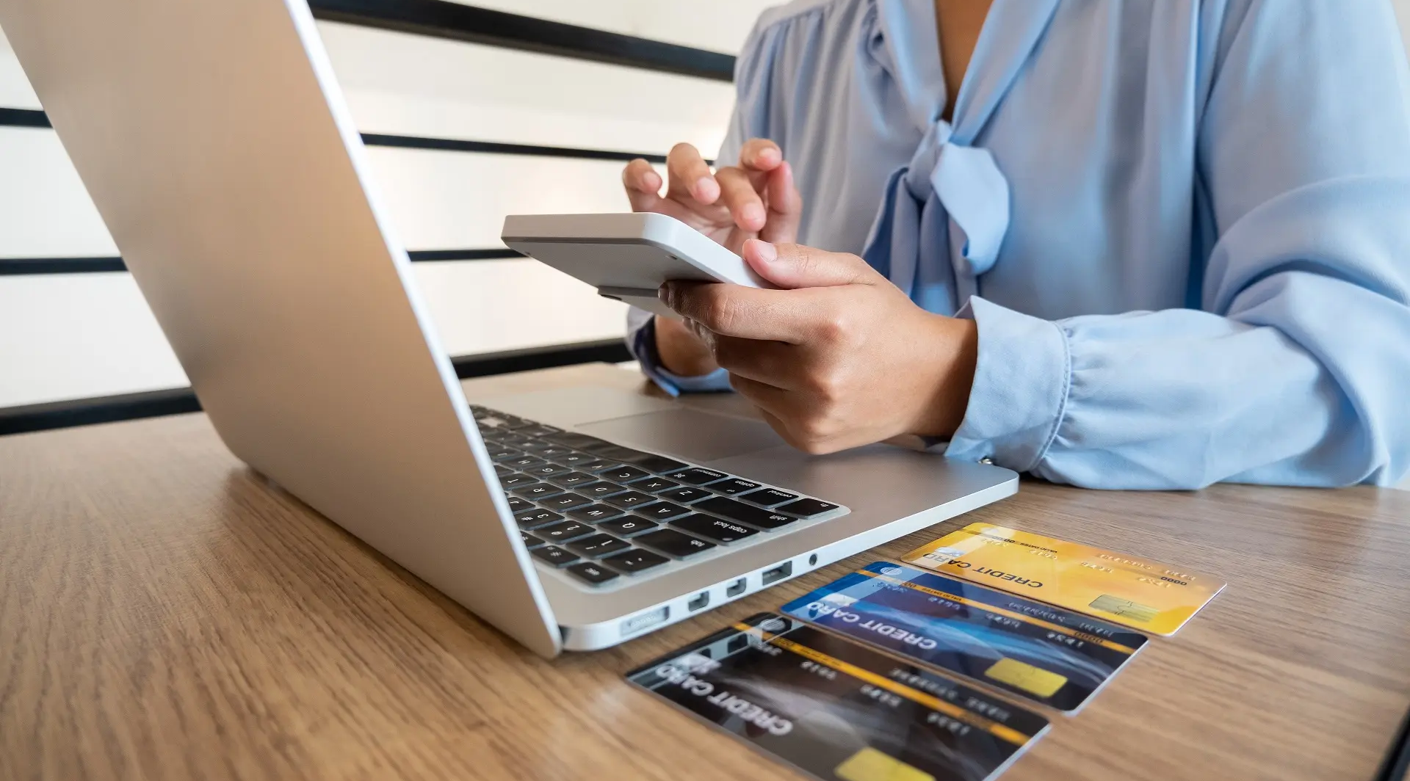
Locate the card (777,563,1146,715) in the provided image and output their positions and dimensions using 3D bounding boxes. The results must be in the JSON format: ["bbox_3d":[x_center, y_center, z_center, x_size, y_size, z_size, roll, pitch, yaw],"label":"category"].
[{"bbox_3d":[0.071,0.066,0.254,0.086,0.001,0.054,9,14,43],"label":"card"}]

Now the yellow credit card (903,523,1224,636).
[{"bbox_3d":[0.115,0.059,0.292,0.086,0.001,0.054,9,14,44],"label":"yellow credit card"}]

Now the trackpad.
[{"bbox_3d":[-0.006,0.021,0.455,0.074,0.002,0.103,-10,14,-42],"label":"trackpad"}]

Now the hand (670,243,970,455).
[{"bbox_3d":[0.049,-0.021,0.387,0.130,0.086,0.078,0,10,6],"label":"hand"}]

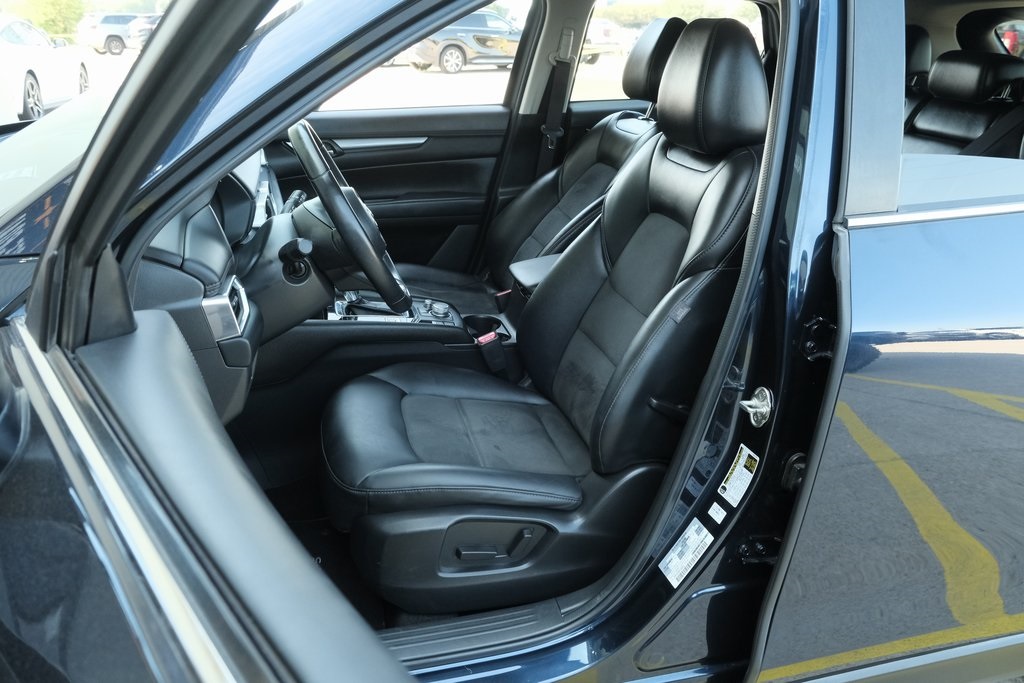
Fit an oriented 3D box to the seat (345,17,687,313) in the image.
[{"bbox_3d":[0.011,-0.355,2.134,0.920,1.000,0.540,-6,23,-13],"label":"seat"}]

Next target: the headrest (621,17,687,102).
[{"bbox_3d":[0.398,-0.749,2.079,0.160,0.240,0.270,-6,23,-13],"label":"headrest"}]

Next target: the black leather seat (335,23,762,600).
[{"bbox_3d":[0.064,-0.073,1.463,0.850,1.000,0.540,-6,23,-13],"label":"black leather seat"}]

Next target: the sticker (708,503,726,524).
[{"bbox_3d":[0.315,0.263,1.175,0.001,0.021,0.025,12,25,-51],"label":"sticker"}]

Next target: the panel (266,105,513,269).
[{"bbox_3d":[-0.476,-0.385,2.359,1.000,0.640,0.140,-6,23,-13],"label":"panel"}]

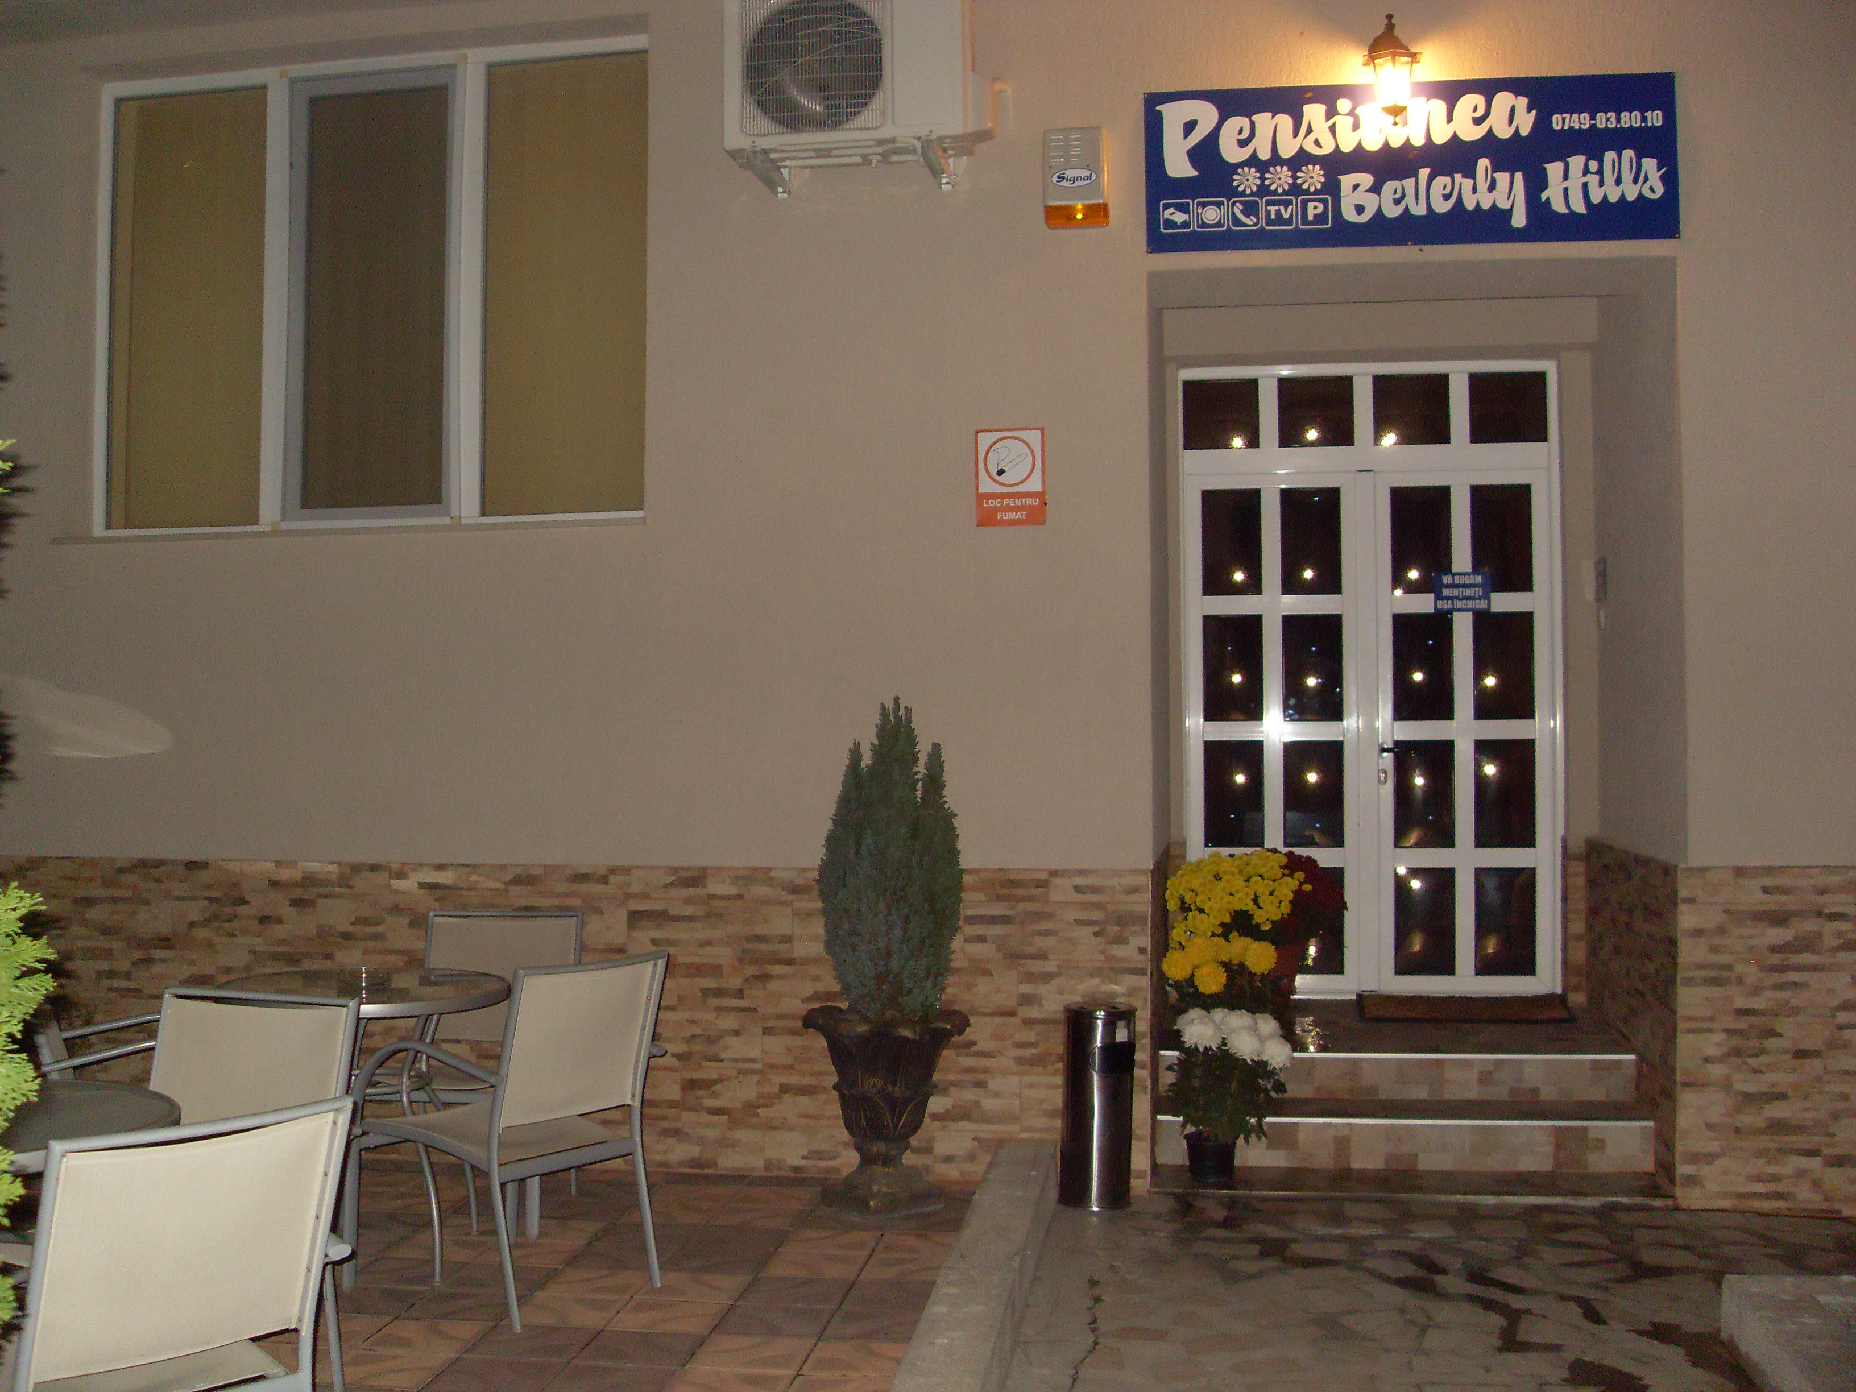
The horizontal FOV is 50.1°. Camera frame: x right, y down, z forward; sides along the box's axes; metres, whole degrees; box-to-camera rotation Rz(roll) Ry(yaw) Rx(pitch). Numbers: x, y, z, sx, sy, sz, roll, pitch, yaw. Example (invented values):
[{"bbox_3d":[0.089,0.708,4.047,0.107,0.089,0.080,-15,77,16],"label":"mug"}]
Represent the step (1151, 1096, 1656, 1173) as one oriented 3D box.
[{"bbox_3d":[1.585,1.492,6.693,1.617,0.181,0.323,0,-3,6],"label":"step"}]

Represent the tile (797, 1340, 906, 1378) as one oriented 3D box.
[{"bbox_3d":[-0.148,1.431,4.257,0.230,0.014,0.250,0,-3,6],"label":"tile"}]

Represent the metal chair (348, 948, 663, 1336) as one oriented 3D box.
[{"bbox_3d":[-1.078,1.103,5.144,0.660,0.850,0.565,-1,-2,39],"label":"metal chair"}]

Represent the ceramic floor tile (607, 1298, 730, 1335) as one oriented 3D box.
[{"bbox_3d":[-0.600,1.449,4.618,0.250,0.014,0.250,0,-3,6],"label":"ceramic floor tile"}]

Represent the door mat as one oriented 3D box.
[{"bbox_3d":[2.046,1.189,7.567,0.761,0.020,0.420,-1,-1,9],"label":"door mat"}]

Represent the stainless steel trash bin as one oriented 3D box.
[{"bbox_3d":[0.499,1.214,5.865,0.212,0.600,0.212,1,-1,0],"label":"stainless steel trash bin"}]

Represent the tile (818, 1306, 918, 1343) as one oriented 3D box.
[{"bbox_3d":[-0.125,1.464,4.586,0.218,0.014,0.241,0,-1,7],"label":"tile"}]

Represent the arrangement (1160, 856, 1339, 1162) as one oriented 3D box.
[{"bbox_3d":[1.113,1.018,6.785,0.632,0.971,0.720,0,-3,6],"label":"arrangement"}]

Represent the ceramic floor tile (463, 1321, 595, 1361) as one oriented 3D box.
[{"bbox_3d":[-0.871,1.438,4.400,0.250,0.014,0.250,0,-3,6],"label":"ceramic floor tile"}]

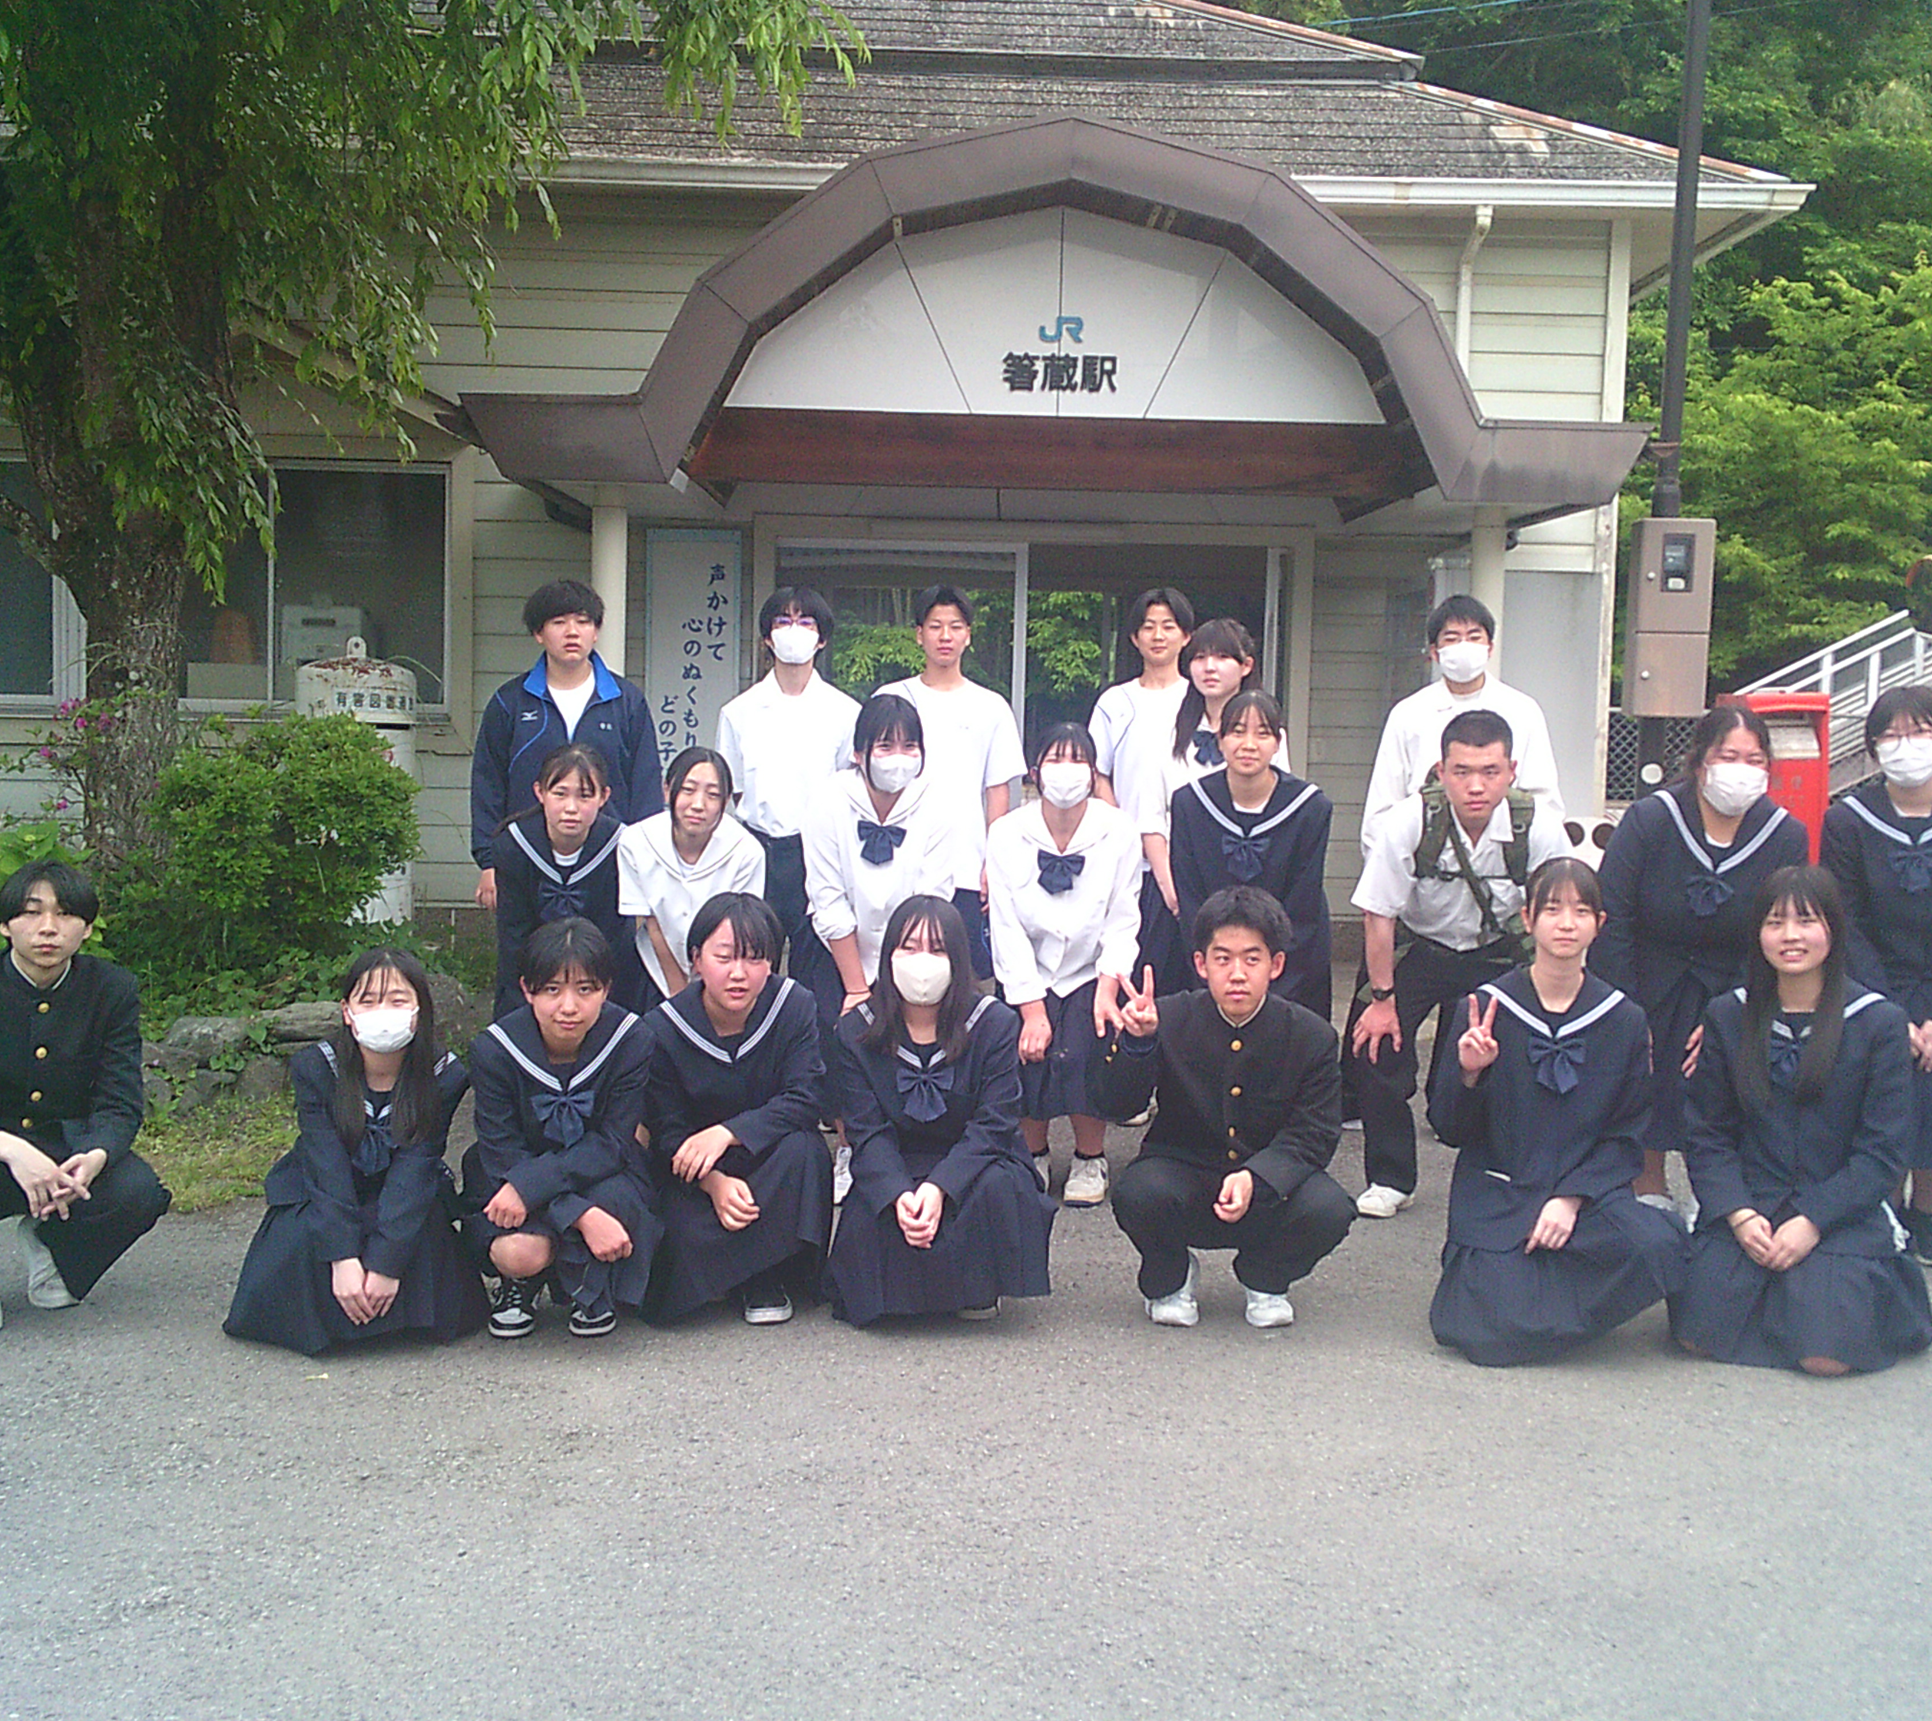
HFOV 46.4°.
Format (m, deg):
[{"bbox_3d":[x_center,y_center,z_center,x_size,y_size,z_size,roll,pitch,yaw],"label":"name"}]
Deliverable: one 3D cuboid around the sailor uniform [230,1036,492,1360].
[{"bbox_3d":[-1.281,0.672,4.730,0.540,0.574,0.580,1,4,-7],"label":"sailor uniform"}]

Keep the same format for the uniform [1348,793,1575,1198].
[{"bbox_3d":[1.297,0.363,5.920,0.580,1.100,0.800,3,4,14],"label":"uniform"}]

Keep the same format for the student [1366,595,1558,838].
[{"bbox_3d":[1.589,0.011,7.200,0.620,1.730,0.360,2,4,10],"label":"student"}]

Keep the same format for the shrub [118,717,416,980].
[{"bbox_3d":[-2.389,-0.058,7.750,1.000,0.920,0.900,1,4,-9],"label":"shrub"}]

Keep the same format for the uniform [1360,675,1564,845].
[{"bbox_3d":[1.540,-0.235,7.000,0.620,0.680,0.300,2,4,6],"label":"uniform"}]

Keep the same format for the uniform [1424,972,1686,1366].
[{"bbox_3d":[1.301,0.637,4.980,0.570,0.790,0.620,2,4,7],"label":"uniform"}]

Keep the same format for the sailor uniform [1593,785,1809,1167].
[{"bbox_3d":[1.943,0.287,5.950,0.560,1.040,0.620,3,4,19],"label":"sailor uniform"}]

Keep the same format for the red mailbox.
[{"bbox_3d":[3.982,-0.138,11.221,0.420,1.380,0.420,1,4,0],"label":"red mailbox"}]

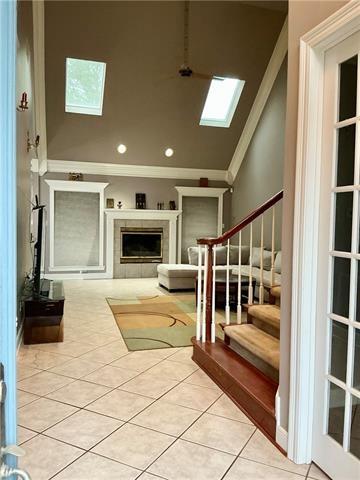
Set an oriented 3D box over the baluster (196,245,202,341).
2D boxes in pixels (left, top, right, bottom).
[{"bbox_3d":[0.187,0.520,3.826,0.036,0.952,0.036,0,2,-16],"label":"baluster"}]

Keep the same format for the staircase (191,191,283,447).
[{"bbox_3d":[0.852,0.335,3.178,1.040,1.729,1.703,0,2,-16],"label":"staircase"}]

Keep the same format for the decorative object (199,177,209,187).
[{"bbox_3d":[0.612,-1.450,9.800,0.233,0.238,0.111,0,2,-16],"label":"decorative object"}]

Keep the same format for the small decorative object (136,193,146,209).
[{"bbox_3d":[-0.933,-0.934,9.375,0.231,0.386,0.091,0,2,-16],"label":"small decorative object"}]

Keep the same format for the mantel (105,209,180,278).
[{"bbox_3d":[-0.891,0.102,9.433,1.863,1.685,0.214,0,2,-16],"label":"mantel"}]

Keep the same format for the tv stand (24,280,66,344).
[{"bbox_3d":[-1.693,0.861,4.936,0.422,0.468,1.534,0,2,-16],"label":"tv stand"}]

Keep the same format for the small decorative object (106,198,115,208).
[{"bbox_3d":[-1.638,-0.851,9.175,0.178,0.237,0.071,0,2,-16],"label":"small decorative object"}]

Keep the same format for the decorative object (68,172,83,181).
[{"bbox_3d":[-2.386,-1.452,8.934,0.299,0.178,0.130,0,2,-16],"label":"decorative object"}]

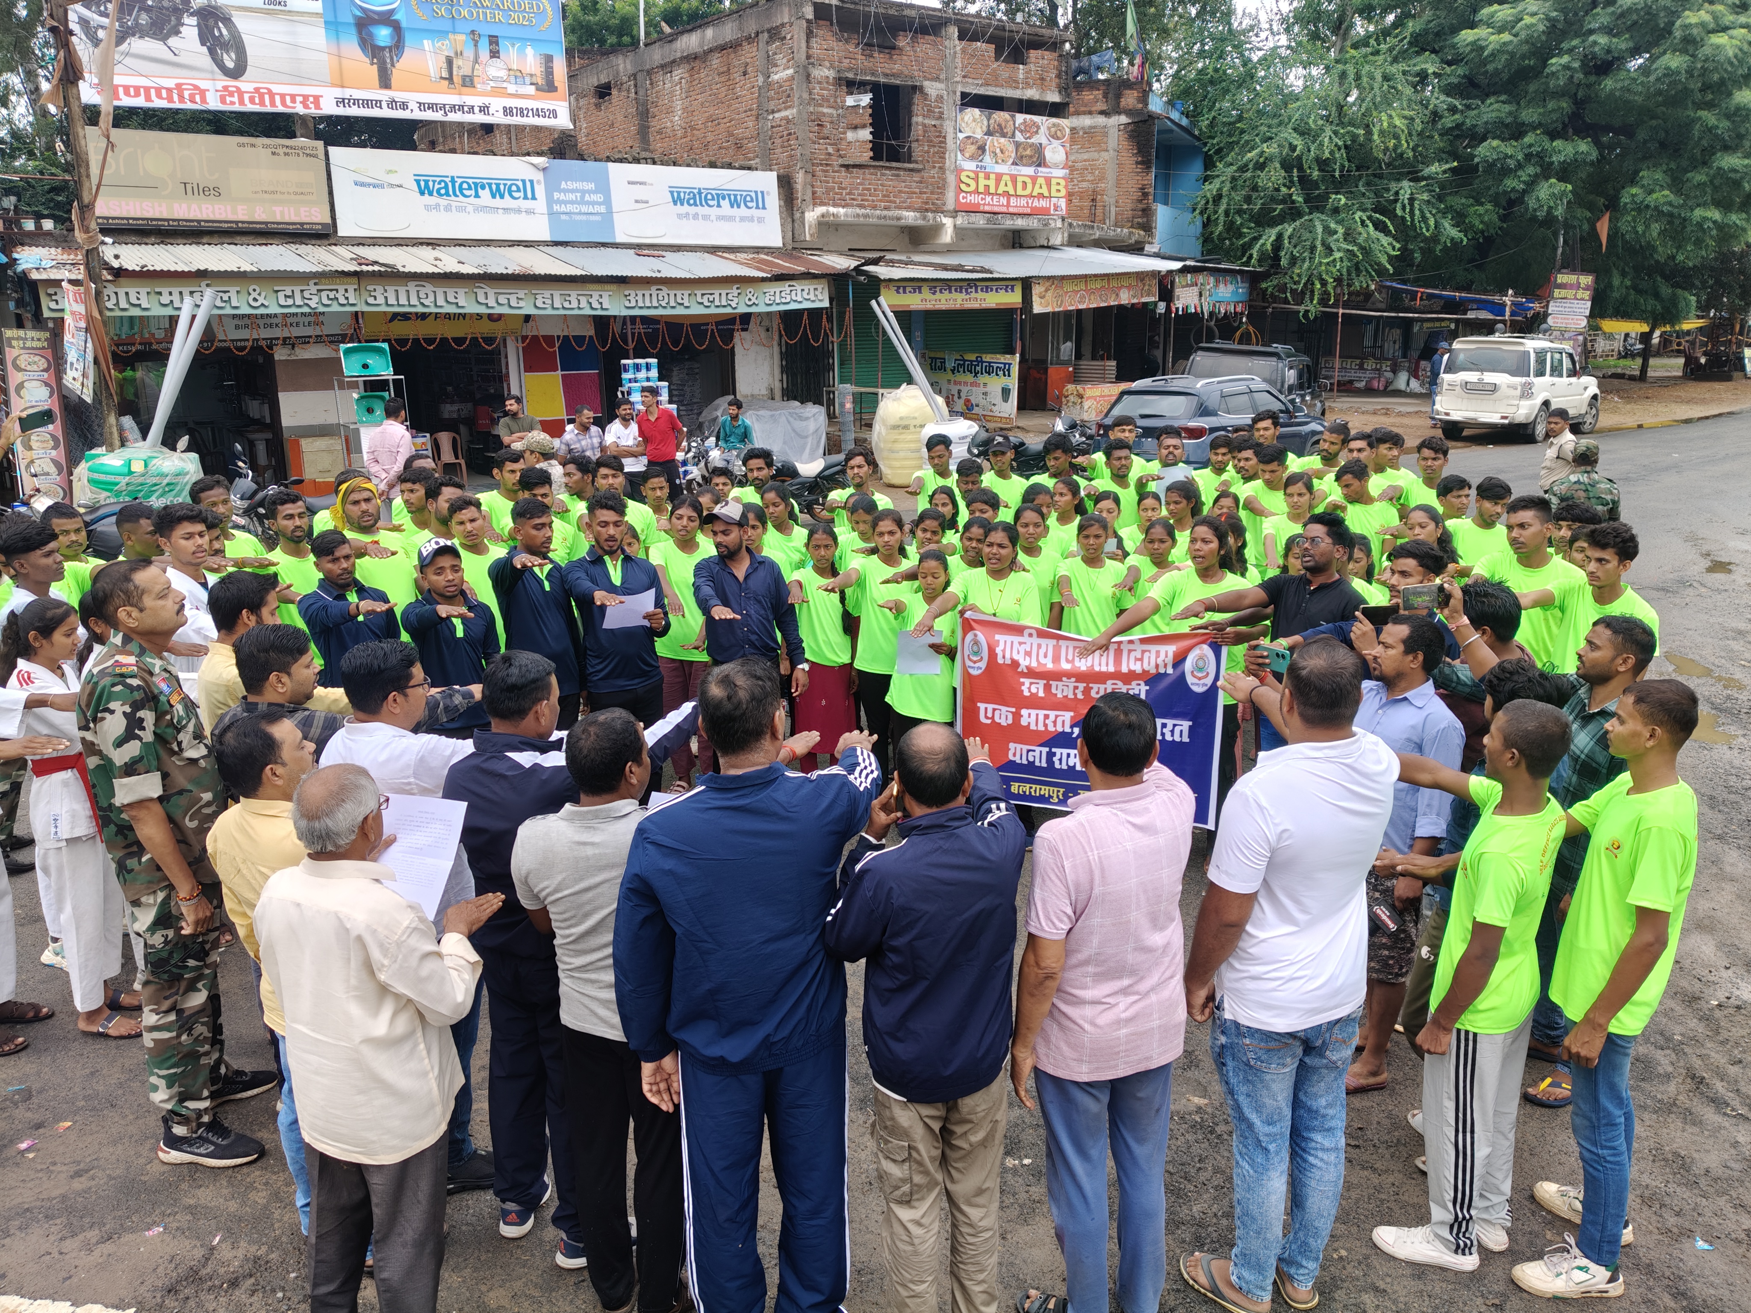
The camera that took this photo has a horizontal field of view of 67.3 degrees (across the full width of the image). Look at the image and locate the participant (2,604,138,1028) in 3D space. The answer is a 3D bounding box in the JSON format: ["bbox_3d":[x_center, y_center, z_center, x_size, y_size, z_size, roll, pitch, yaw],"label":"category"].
[{"bbox_3d":[-2.726,0.598,4.584,0.580,1.550,0.460,1,16,5],"label":"participant"}]

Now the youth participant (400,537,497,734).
[{"bbox_3d":[-1.690,0.352,5.348,0.500,1.625,0.630,-6,17,-23],"label":"youth participant"}]

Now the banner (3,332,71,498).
[{"bbox_3d":[-8.567,-2.355,13.446,0.470,1.950,0.080,-12,19,-35],"label":"banner"}]

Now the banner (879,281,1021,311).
[{"bbox_3d":[1.363,-6.371,23.200,3.000,0.520,0.100,-10,17,-32],"label":"banner"}]

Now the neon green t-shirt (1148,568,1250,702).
[{"bbox_3d":[1.489,-0.094,6.175,0.500,0.650,0.380,5,17,19],"label":"neon green t-shirt"}]

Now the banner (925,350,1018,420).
[{"bbox_3d":[1.666,-4.819,23.576,2.100,1.200,0.060,10,19,34],"label":"banner"}]

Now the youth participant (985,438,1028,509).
[{"bbox_3d":[0.884,-0.636,8.928,0.520,1.660,0.480,0,14,5],"label":"youth participant"}]

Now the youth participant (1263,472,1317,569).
[{"bbox_3d":[2.438,-0.302,7.790,0.450,1.550,0.580,4,16,14],"label":"youth participant"}]

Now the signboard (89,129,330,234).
[{"bbox_3d":[-8.543,-6.114,17.017,2.880,1.200,0.100,-12,19,-35],"label":"signboard"}]

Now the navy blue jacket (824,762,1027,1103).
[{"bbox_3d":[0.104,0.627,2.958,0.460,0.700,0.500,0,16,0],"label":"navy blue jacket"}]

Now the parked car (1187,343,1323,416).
[{"bbox_3d":[6.680,-4.500,22.800,1.760,1.860,4.050,8,17,27],"label":"parked car"}]

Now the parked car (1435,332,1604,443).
[{"bbox_3d":[12.980,-5.420,26.330,4.450,1.950,1.840,-14,21,-43],"label":"parked car"}]

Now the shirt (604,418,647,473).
[{"bbox_3d":[-2.722,-2.298,14.300,0.500,0.660,0.320,-6,15,-18],"label":"shirt"}]

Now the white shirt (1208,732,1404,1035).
[{"bbox_3d":[1.044,0.529,3.212,0.490,0.680,0.370,-7,17,-21],"label":"white shirt"}]

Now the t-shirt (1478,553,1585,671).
[{"bbox_3d":[2.996,-0.142,6.112,0.520,0.700,0.330,14,20,41],"label":"t-shirt"}]

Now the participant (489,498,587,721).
[{"bbox_3d":[-1.444,0.172,5.832,0.500,1.720,0.640,-6,17,-23],"label":"participant"}]

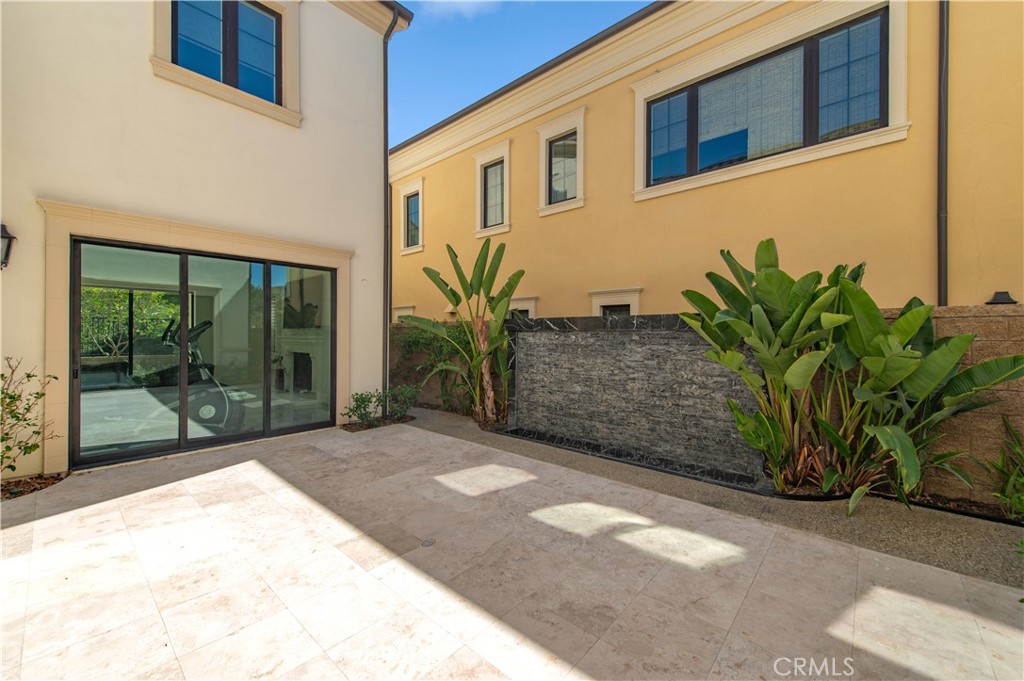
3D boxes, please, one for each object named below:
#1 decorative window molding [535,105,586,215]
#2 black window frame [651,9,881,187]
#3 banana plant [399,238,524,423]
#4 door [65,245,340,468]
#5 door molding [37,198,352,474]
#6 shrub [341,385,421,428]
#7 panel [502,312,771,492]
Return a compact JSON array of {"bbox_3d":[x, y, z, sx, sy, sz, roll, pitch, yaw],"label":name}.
[{"bbox_3d":[1.039,-3.731,8.473,1.214,2.005,0.140,1,1,41],"label":"decorative window molding"},{"bbox_3d":[3.711,-3.571,6.259,3.222,1.559,0.120,1,1,41],"label":"black window frame"},{"bbox_3d":[-0.842,-0.161,6.491,1.850,3.020,1.430,1,1,41],"label":"banana plant"},{"bbox_3d":[-3.721,0.120,5.258,0.120,2.480,2.822,1,1,41],"label":"door"},{"bbox_3d":[-3.668,-0.027,5.248,0.190,2.795,3.330,1,1,41],"label":"door molding"},{"bbox_3d":[-2.168,1.065,6.609,0.580,0.610,1.200,1,1,41],"label":"shrub"},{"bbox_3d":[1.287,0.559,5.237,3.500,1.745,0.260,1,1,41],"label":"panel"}]

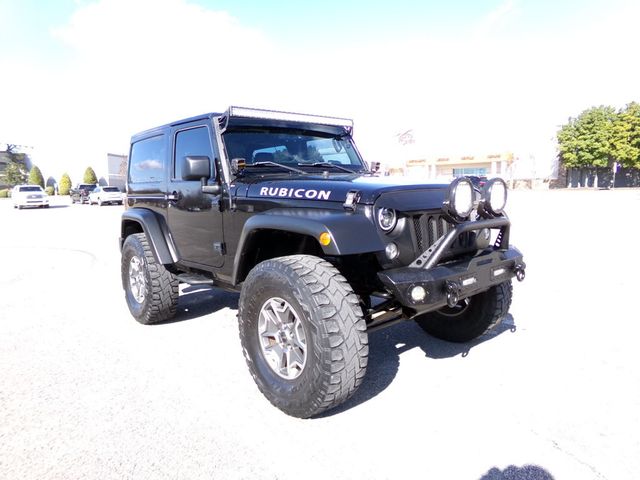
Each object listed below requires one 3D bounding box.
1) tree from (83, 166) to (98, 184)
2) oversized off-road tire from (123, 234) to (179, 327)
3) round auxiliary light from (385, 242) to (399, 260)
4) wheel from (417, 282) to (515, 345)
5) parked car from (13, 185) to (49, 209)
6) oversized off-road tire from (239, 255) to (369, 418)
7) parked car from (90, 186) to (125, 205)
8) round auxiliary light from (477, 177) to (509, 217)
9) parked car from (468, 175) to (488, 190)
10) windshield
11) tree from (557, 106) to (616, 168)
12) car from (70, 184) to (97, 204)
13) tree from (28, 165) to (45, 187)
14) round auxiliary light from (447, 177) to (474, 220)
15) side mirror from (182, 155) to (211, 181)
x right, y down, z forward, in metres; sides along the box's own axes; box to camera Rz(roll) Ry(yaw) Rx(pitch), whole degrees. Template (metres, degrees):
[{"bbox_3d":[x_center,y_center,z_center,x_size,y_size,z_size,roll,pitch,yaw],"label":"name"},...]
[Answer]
[{"bbox_3d":[-41.379,-10.638,80.000,2.600,5.200,2.600,-7,9,-37],"label":"tree"},{"bbox_3d":[-1.714,0.372,4.466,0.315,0.910,0.918,-8,9,-40],"label":"oversized off-road tire"},{"bbox_3d":[0.383,0.062,2.436,0.100,0.100,0.055,-8,9,-40],"label":"round auxiliary light"},{"bbox_3d":[1.113,0.376,3.659,0.318,0.894,0.899,-7,9,-40],"label":"wheel"},{"bbox_3d":[-23.000,-3.420,35.200,1.920,1.820,4.850,-8,9,-41],"label":"parked car"},{"bbox_3d":[-0.131,0.552,2.639,0.315,0.910,0.918,-8,9,-41],"label":"oversized off-road tire"},{"bbox_3d":[-17.572,-3.569,36.400,1.850,1.550,4.600,-6,8,-36],"label":"parked car"},{"bbox_3d":[1.026,-0.267,2.663,0.215,0.220,0.095,-7,9,-40],"label":"round auxiliary light"},{"bbox_3d":[17.038,-6.220,48.000,1.850,1.700,4.600,0,8,18],"label":"parked car"},{"bbox_3d":[-0.170,-0.729,3.733,1.420,0.410,0.080,-8,-18,-40],"label":"windshield"},{"bbox_3d":[36.173,-12.542,60.000,7.180,11.021,7.180,-1,7,0],"label":"tree"},{"bbox_3d":[-23.300,-4.550,44.000,1.950,1.870,5.200,-7,9,-38],"label":"car"},{"bbox_3d":[-34.503,-7.241,54.000,1.590,3.773,1.590,-1,7,0],"label":"tree"},{"bbox_3d":[0.744,-0.230,2.426,0.215,0.220,0.095,-7,9,-40],"label":"round auxiliary light"},{"bbox_3d":[-0.882,-0.517,3.163,0.195,0.170,0.100,-7,9,-40],"label":"side mirror"}]

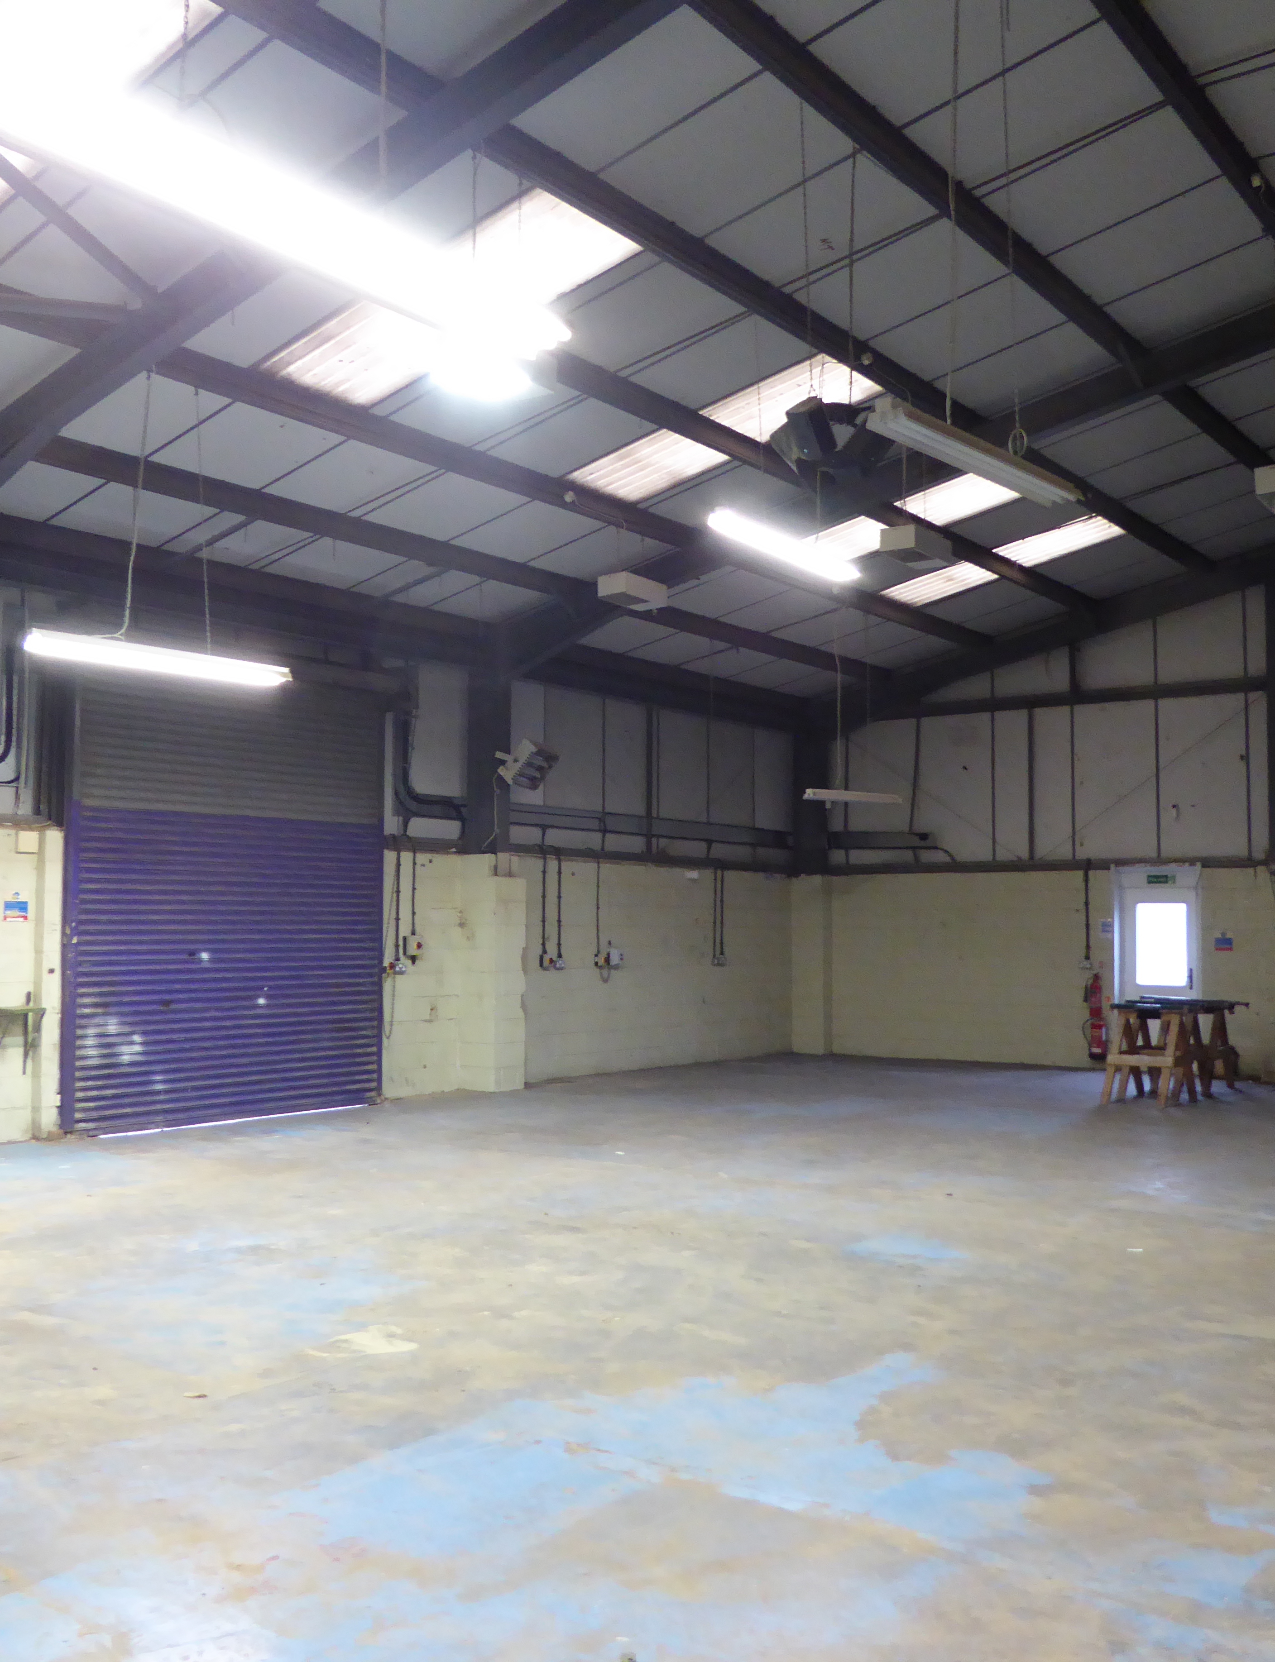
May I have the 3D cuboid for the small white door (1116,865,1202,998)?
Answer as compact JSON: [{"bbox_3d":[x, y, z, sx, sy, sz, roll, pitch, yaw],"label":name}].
[{"bbox_3d":[5.775,1.551,17.745,0.930,2.270,0.220,-2,-4,37],"label":"small white door"}]

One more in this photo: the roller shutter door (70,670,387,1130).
[{"bbox_3d":[-3.249,0.507,13.104,0.160,3.680,3.130,-2,-4,37],"label":"roller shutter door"}]

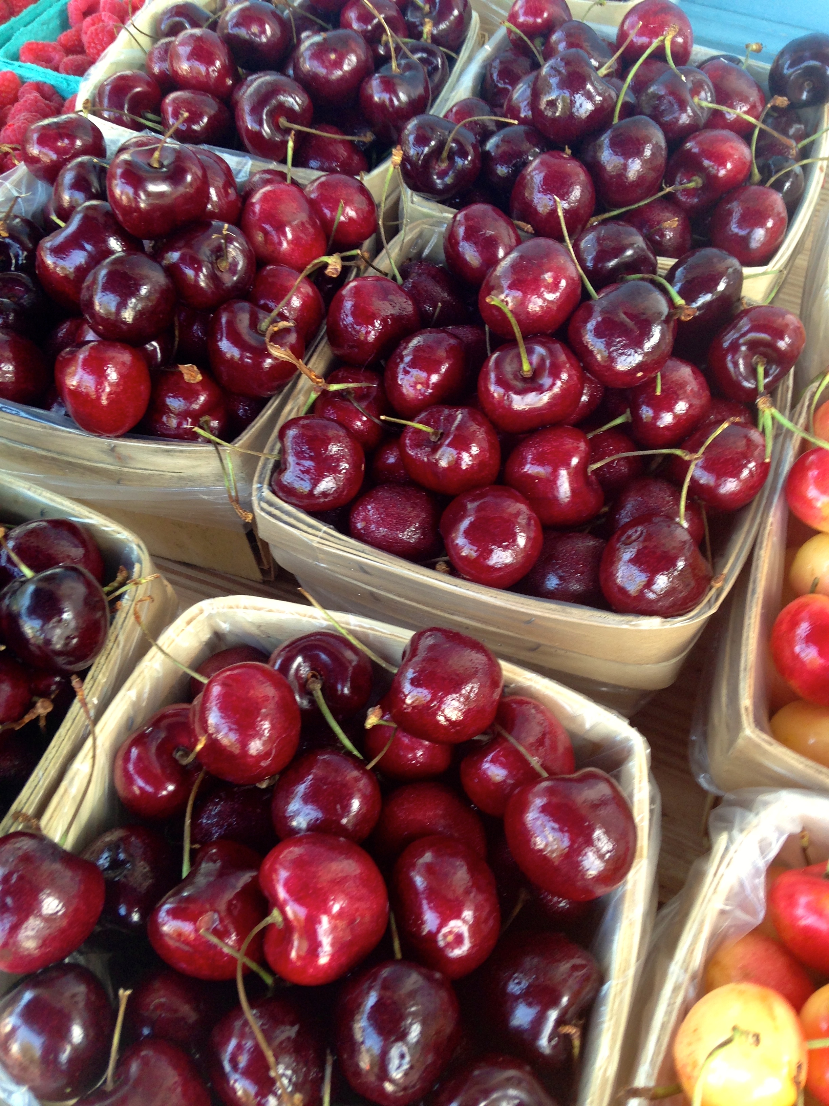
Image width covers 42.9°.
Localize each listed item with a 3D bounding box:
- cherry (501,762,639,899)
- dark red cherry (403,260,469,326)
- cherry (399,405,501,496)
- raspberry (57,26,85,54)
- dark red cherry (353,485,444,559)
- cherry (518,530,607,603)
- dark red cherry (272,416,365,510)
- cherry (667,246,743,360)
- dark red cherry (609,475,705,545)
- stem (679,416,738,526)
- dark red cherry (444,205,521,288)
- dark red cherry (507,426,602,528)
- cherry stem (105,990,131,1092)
[{"bbox_3d":[0.032,0.058,0.219,0.028,0.025,0.026,6,99,0],"label":"cherry"},{"bbox_3d":[0.005,-0.080,0.328,0.025,0.025,0.025,-4,57,0],"label":"dark red cherry"},{"bbox_3d":[0.009,-0.027,0.279,0.027,0.025,0.025,-5,73,21],"label":"cherry"},{"bbox_3d":[-0.146,-0.218,0.450,0.015,0.016,0.015,-17,58,-6],"label":"raspberry"},{"bbox_3d":[-0.005,-0.008,0.280,0.025,0.022,0.024,0,53,0],"label":"dark red cherry"},{"bbox_3d":[0.039,0.005,0.274,0.025,0.024,0.025,-4,57,0],"label":"cherry"},{"bbox_3d":[-0.025,-0.024,0.280,0.025,0.025,0.025,6,90,-6],"label":"dark red cherry"},{"bbox_3d":[0.086,-0.076,0.313,0.025,0.026,0.026,0,53,0],"label":"cherry"},{"bbox_3d":[0.063,-0.008,0.276,0.026,0.024,0.025,-4,57,0],"label":"dark red cherry"},{"bbox_3d":[0.073,-0.021,0.267,0.006,0.003,0.031,26,104,0],"label":"stem"},{"bbox_3d":[0.021,-0.093,0.322,0.025,0.025,0.025,-2,57,3],"label":"dark red cherry"},{"bbox_3d":[0.036,-0.020,0.272,0.024,0.025,0.026,-13,84,3],"label":"dark red cherry"},{"bbox_3d":[-0.058,0.096,0.206,0.003,0.031,0.002,18,26,8],"label":"cherry stem"}]

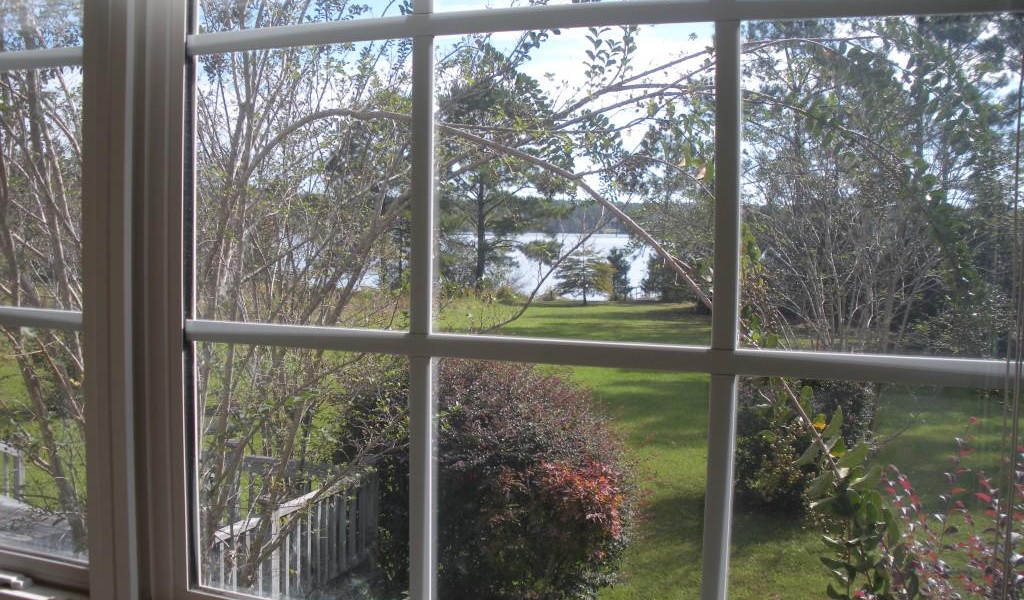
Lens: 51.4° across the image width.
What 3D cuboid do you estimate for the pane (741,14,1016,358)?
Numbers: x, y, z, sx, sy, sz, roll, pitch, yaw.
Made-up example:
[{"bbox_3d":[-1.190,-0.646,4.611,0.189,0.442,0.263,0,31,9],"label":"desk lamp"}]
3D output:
[{"bbox_3d":[0.289,-0.086,0.807,0.228,0.262,0.025,2,4,21],"label":"pane"}]

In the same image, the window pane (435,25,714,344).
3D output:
[{"bbox_3d":[0.046,-0.096,0.899,0.249,0.262,0.025,2,4,21],"label":"window pane"}]

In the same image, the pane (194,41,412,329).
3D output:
[{"bbox_3d":[-0.201,-0.106,0.990,0.238,0.262,0.025,2,4,21],"label":"pane"}]

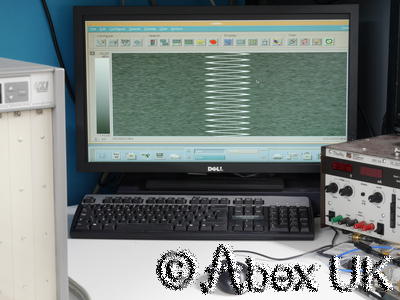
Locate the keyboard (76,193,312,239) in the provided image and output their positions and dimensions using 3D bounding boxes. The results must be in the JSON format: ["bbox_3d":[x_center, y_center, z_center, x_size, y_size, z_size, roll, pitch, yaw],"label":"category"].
[{"bbox_3d":[-0.012,0.130,1.788,0.455,0.030,0.165,0,16,3],"label":"keyboard"}]

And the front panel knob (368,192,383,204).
[{"bbox_3d":[0.316,0.088,1.668,0.020,0.020,0.020,-12,16,-42],"label":"front panel knob"}]

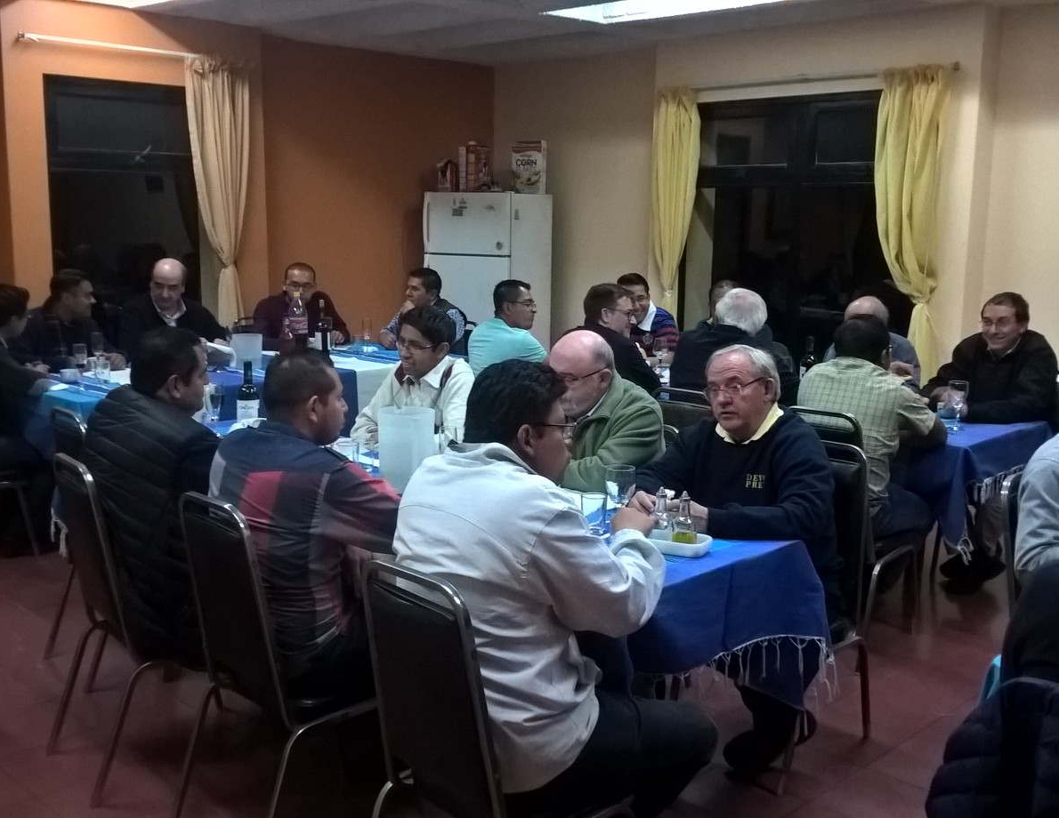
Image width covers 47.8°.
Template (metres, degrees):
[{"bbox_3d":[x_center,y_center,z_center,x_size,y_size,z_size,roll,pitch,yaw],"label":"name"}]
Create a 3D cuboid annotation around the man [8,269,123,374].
[{"bbox_3d":[-2.382,-0.080,6.219,0.560,1.250,0.740,-8,12,-44],"label":"man"}]

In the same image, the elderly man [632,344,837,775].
[{"bbox_3d":[0.570,0.405,3.342,0.560,1.220,0.740,8,11,39],"label":"elderly man"}]

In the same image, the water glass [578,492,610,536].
[{"bbox_3d":[0.166,0.266,3.042,0.070,0.098,0.070,1,9,0],"label":"water glass"}]

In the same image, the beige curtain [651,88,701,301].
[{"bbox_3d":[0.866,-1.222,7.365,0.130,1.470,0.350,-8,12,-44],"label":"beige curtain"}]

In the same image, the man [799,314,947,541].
[{"bbox_3d":[1.318,0.245,4.491,0.760,1.220,0.530,-8,13,-44],"label":"man"}]

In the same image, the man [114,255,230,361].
[{"bbox_3d":[-1.847,-0.143,6.377,0.550,1.290,0.750,-6,11,-35],"label":"man"}]

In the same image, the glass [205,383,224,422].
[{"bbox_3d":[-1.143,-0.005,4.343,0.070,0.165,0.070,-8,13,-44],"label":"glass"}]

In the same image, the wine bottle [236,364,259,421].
[{"bbox_3d":[-0.961,-0.006,4.063,0.075,0.305,0.075,-8,12,-44],"label":"wine bottle"}]

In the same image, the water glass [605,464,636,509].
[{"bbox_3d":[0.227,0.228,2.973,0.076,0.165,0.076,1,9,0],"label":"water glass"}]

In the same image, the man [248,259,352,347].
[{"bbox_3d":[-1.243,-0.202,6.911,0.540,1.250,0.750,-6,11,-35],"label":"man"}]

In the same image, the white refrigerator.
[{"bbox_3d":[-0.282,-0.654,8.520,0.670,1.730,0.640,6,10,30],"label":"white refrigerator"}]

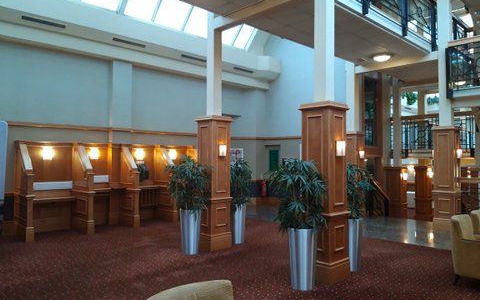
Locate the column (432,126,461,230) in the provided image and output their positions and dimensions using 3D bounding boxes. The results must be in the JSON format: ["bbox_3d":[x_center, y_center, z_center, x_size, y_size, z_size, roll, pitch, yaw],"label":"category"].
[{"bbox_3d":[4.632,0.636,8.048,0.448,2.315,0.448,1,-2,-43],"label":"column"}]

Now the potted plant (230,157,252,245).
[{"bbox_3d":[-0.013,0.935,6.617,0.600,1.566,0.600,0,-1,0],"label":"potted plant"}]

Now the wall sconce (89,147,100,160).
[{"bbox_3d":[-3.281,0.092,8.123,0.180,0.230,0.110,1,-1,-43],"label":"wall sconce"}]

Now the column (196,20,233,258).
[{"bbox_3d":[-0.460,-0.363,6.506,0.448,4.192,0.448,1,-2,-43],"label":"column"}]

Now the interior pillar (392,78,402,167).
[{"bbox_3d":[5.027,-0.853,11.520,0.192,2.784,0.192,1,-2,-43],"label":"interior pillar"}]

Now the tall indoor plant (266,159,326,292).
[{"bbox_3d":[0.693,0.890,4.363,0.700,1.586,0.680,0,-1,9],"label":"tall indoor plant"}]

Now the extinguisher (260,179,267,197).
[{"bbox_3d":[0.746,1.182,11.298,0.180,0.570,0.170,1,-1,-43],"label":"extinguisher"}]

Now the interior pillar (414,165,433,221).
[{"bbox_3d":[6.745,1.608,13.200,0.440,2.016,0.440,1,-2,-43],"label":"interior pillar"}]

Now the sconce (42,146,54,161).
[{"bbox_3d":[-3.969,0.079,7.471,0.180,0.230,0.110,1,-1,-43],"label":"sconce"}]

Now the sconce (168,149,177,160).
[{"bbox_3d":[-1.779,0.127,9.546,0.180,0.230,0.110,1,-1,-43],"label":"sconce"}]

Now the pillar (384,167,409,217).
[{"bbox_3d":[4.938,1.448,11.360,0.432,1.808,0.432,1,-2,-43],"label":"pillar"}]

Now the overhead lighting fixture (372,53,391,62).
[{"bbox_3d":[3.378,-2.172,8.576,0.408,0.100,0.408,1,-2,-43],"label":"overhead lighting fixture"}]

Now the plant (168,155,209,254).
[{"bbox_3d":[-0.860,0.906,6.080,0.720,1.648,0.720,0,-1,0],"label":"plant"}]

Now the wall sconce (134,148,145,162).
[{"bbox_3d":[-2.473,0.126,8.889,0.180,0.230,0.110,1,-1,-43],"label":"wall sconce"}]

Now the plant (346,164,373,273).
[{"bbox_3d":[1.586,0.932,5.152,0.656,1.568,0.656,1,-2,-43],"label":"plant"}]

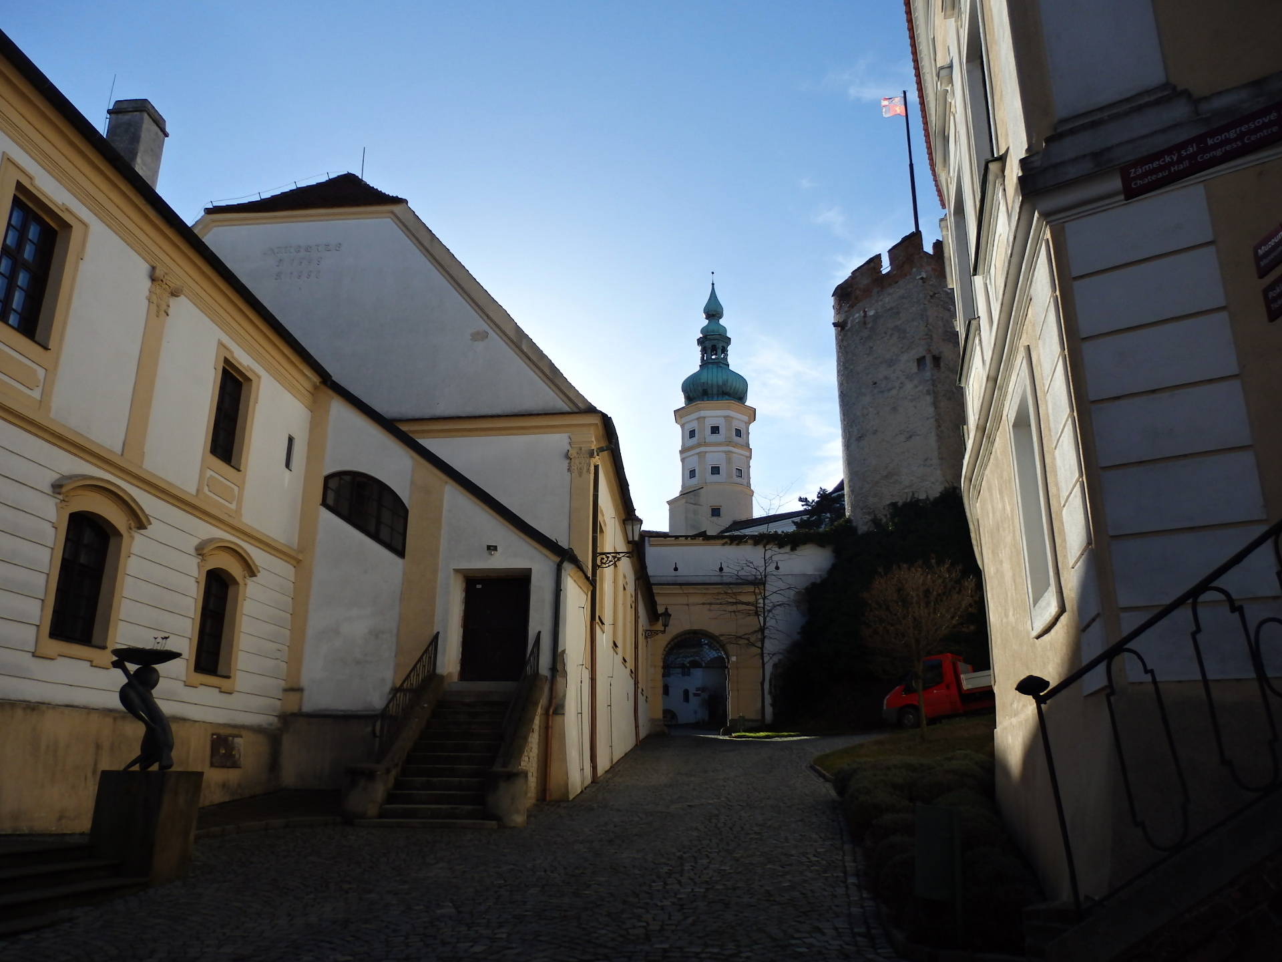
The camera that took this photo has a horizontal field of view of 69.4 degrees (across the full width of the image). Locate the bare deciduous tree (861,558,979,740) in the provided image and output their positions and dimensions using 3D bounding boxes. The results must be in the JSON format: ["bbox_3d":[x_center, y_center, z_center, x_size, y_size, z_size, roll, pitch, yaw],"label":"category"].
[{"bbox_3d":[6.829,4.043,22.588,2.800,4.430,2.750,0,-16,0],"label":"bare deciduous tree"}]

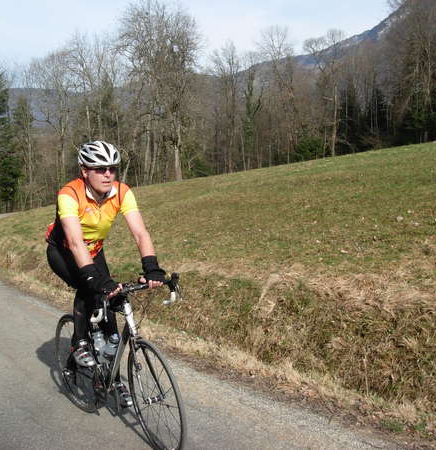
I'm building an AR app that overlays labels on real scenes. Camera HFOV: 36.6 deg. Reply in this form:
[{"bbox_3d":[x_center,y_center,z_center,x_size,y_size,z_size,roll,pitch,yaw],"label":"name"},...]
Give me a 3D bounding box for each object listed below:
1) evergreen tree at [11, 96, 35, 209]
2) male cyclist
[{"bbox_3d":[-12.762,-4.733,43.000,1.723,7.311,1.723,-1,4,0],"label":"evergreen tree"},{"bbox_3d":[-0.713,0.322,3.945,0.540,1.650,0.920,-3,5,-37],"label":"male cyclist"}]

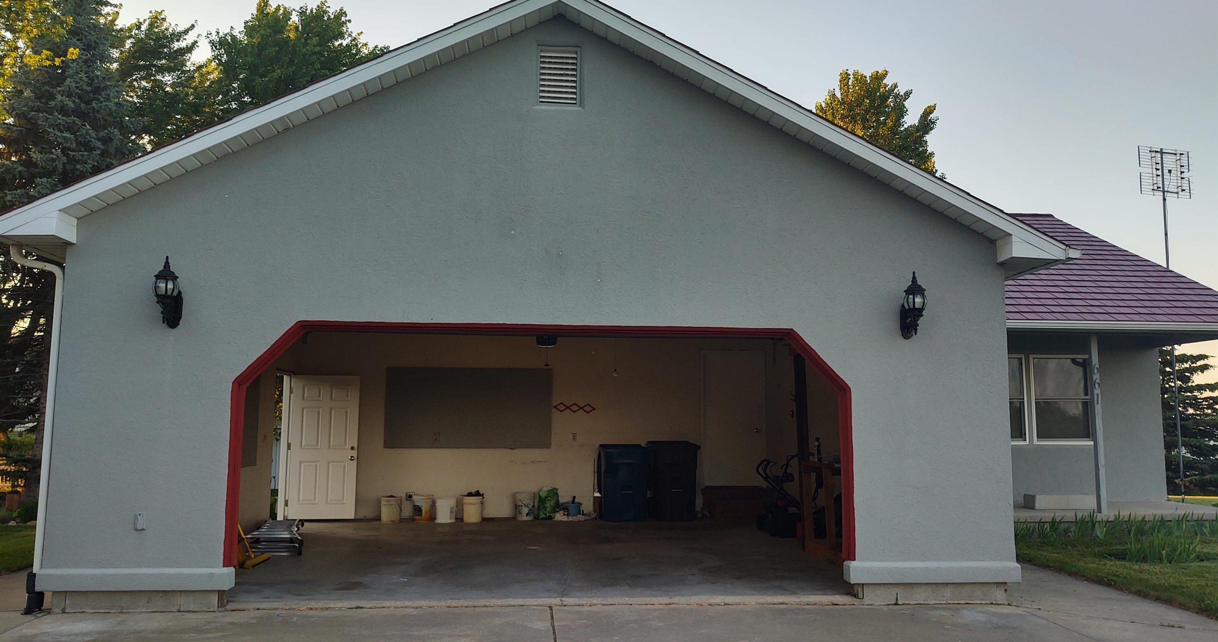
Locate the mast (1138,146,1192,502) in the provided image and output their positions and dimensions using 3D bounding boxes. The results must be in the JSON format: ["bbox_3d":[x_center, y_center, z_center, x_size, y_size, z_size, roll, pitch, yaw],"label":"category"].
[{"bbox_3d":[9.813,0.123,16.486,1.100,6.420,0.320,2,-7,-17],"label":"mast"}]

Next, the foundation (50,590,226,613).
[{"bbox_3d":[-3.570,2.124,7.276,1.250,0.170,0.200,1,-6,-5],"label":"foundation"}]

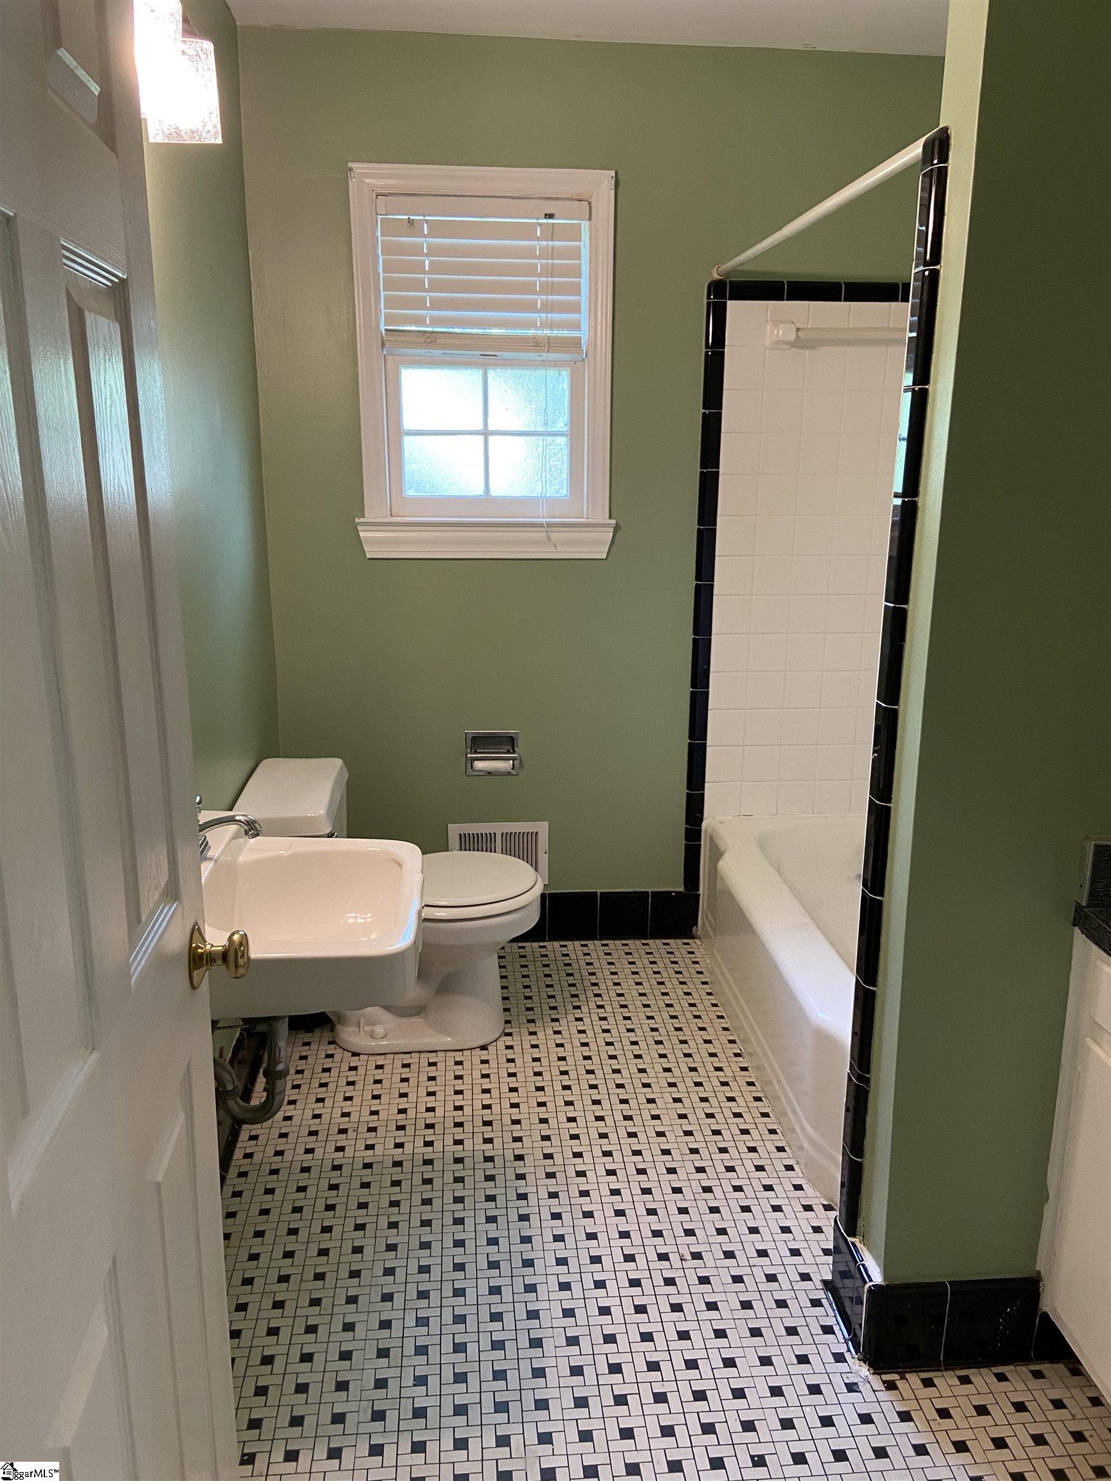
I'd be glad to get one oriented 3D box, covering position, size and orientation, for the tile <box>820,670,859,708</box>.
[{"bbox_3d":[0.820,-0.146,3.206,0.108,0.108,0.010,0,15,-4],"label":"tile"}]

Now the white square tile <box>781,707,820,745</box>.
[{"bbox_3d":[0.706,-0.039,3.201,0.107,0.107,0.009,-1,15,-5],"label":"white square tile"}]

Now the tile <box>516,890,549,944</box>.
[{"bbox_3d":[-0.102,0.529,3.363,0.153,0.154,0.011,-1,15,-5],"label":"tile"}]

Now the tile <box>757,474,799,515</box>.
[{"bbox_3d":[0.605,-0.670,3.035,0.108,0.108,0.009,-1,15,-5],"label":"tile"}]

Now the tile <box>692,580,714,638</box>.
[{"bbox_3d":[0.415,-0.366,3.128,0.050,0.151,0.012,-1,15,-4],"label":"tile"}]

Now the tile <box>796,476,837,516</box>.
[{"bbox_3d":[0.711,-0.667,3.028,0.107,0.107,0.009,-1,15,-5],"label":"tile"}]

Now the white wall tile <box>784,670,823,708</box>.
[{"bbox_3d":[0.713,-0.145,3.199,0.108,0.108,0.010,-1,15,-4],"label":"white wall tile"}]

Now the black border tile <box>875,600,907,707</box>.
[{"bbox_3d":[0.507,-0.130,1.686,0.012,0.152,0.050,-1,15,-5],"label":"black border tile"}]

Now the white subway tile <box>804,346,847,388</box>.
[{"bbox_3d":[0.714,-0.981,2.942,0.107,0.107,0.009,-1,15,-5],"label":"white subway tile"}]

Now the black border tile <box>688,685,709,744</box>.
[{"bbox_3d":[0.415,-0.070,3.208,0.050,0.151,0.012,-1,15,-4],"label":"black border tile"}]

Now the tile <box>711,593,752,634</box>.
[{"bbox_3d":[0.496,-0.357,3.139,0.108,0.108,0.009,-1,15,-4],"label":"tile"}]

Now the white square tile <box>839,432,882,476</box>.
[{"bbox_3d":[0.828,-0.781,3.038,0.108,0.108,0.010,-1,15,-4],"label":"white square tile"}]

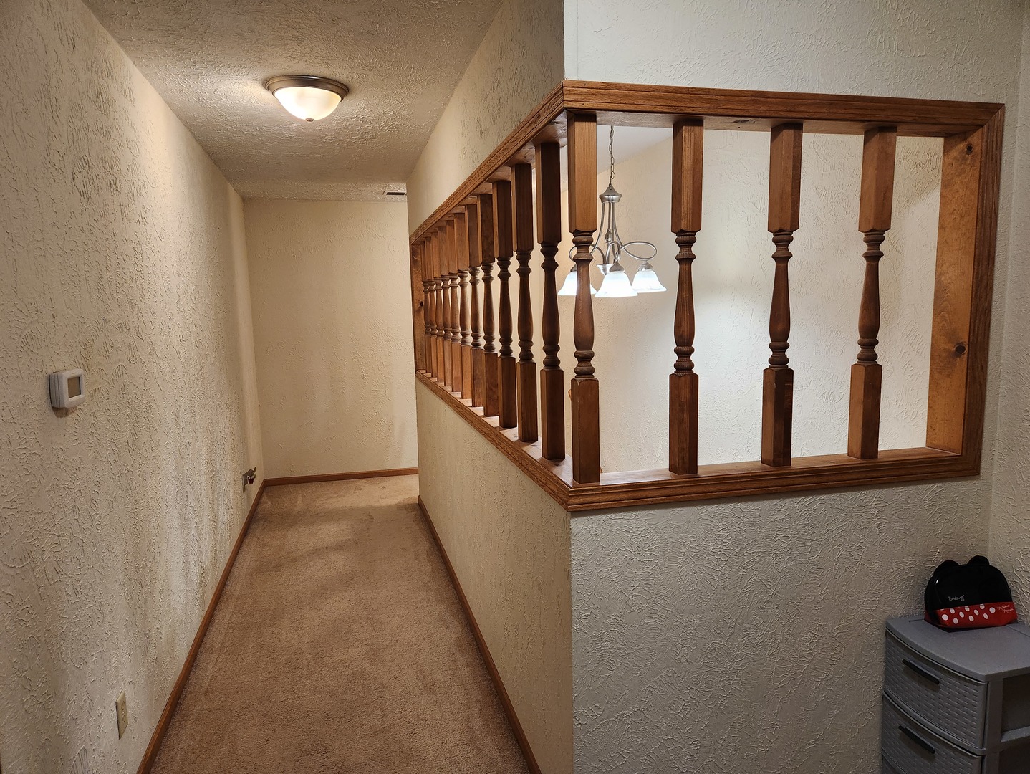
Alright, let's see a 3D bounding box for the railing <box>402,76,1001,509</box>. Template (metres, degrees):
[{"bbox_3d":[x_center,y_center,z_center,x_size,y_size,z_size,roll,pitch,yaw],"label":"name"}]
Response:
[{"bbox_3d":[0.298,-0.420,3.512,1.274,1.046,3.558,-3,7,-14],"label":"railing"}]

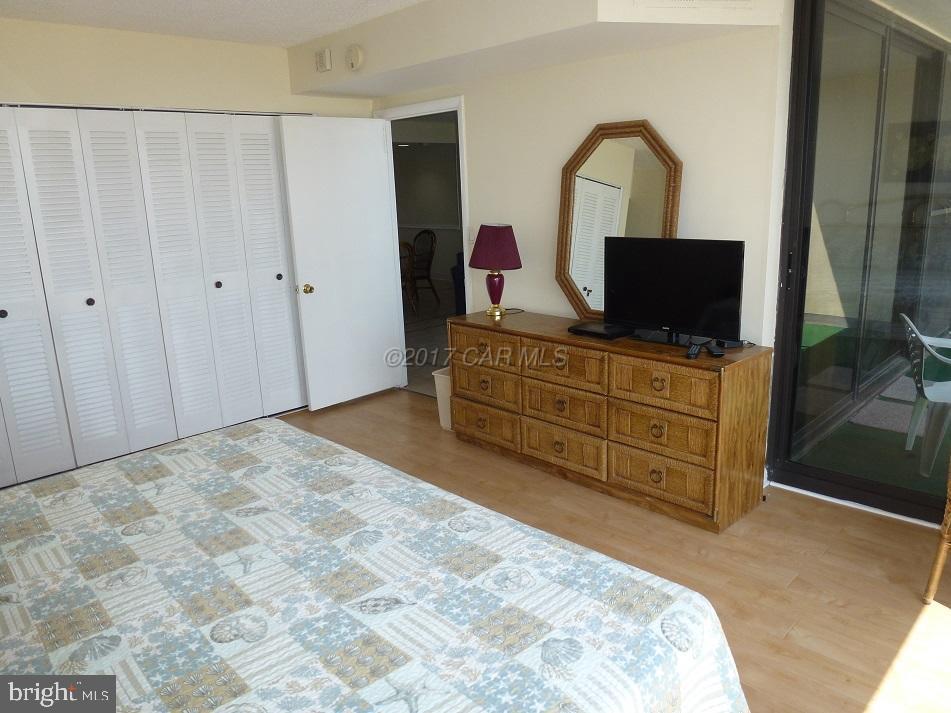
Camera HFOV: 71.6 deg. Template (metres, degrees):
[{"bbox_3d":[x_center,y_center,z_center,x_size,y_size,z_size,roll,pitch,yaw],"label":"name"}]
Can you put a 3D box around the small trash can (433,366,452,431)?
[{"bbox_3d":[-0.091,0.279,4.379,0.300,0.370,0.250,-14,18,-41],"label":"small trash can"}]

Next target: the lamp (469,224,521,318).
[{"bbox_3d":[0.125,-0.531,4.088,0.325,0.550,0.325,-2,14,0],"label":"lamp"}]

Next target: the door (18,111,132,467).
[{"bbox_3d":[-2.259,-0.349,3.736,0.295,1.989,0.035,-15,19,-42],"label":"door"}]

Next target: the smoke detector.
[{"bbox_3d":[-0.711,-1.747,3.868,0.045,0.145,0.145,-15,19,-42],"label":"smoke detector"}]

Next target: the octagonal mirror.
[{"bbox_3d":[0.756,-0.702,3.587,0.045,1.080,0.765,-15,19,-42],"label":"octagonal mirror"}]

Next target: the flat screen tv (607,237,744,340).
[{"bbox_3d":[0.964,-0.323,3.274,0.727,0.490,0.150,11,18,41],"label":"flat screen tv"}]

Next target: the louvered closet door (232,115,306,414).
[{"bbox_3d":[-1.419,-0.581,4.524,0.295,2.021,0.035,-15,19,-42],"label":"louvered closet door"}]

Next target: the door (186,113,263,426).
[{"bbox_3d":[-1.630,-0.524,4.325,0.295,2.013,0.035,-15,19,-42],"label":"door"}]

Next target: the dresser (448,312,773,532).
[{"bbox_3d":[0.607,0.243,3.612,0.440,0.750,1.790,-14,18,-41],"label":"dresser"}]

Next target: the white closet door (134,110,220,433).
[{"bbox_3d":[-1.841,-0.467,4.127,0.295,2.006,0.035,-15,19,-42],"label":"white closet door"}]

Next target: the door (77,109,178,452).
[{"bbox_3d":[-2.050,-0.409,3.931,0.295,1.998,0.035,-15,19,-42],"label":"door"}]

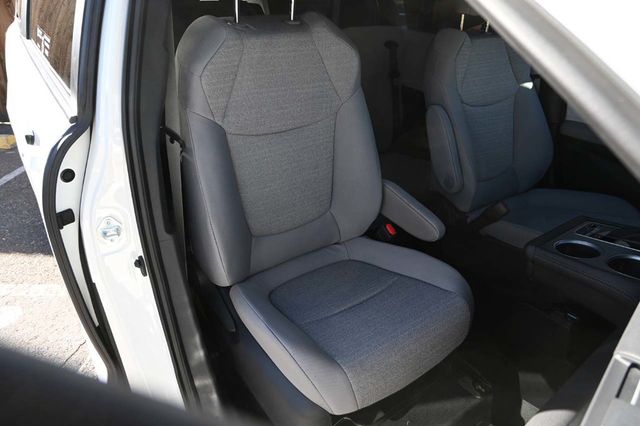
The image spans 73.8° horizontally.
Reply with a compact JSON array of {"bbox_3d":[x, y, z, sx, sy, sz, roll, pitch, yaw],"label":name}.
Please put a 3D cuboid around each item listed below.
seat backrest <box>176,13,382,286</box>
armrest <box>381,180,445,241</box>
[{"bbox_3d":[-0.087,-0.144,1.023,0.482,0.623,0.173,-15,16,-34],"label":"seat backrest"},{"bbox_3d":[0.202,-0.015,1.088,0.063,0.082,0.263,-15,43,-34],"label":"armrest"}]

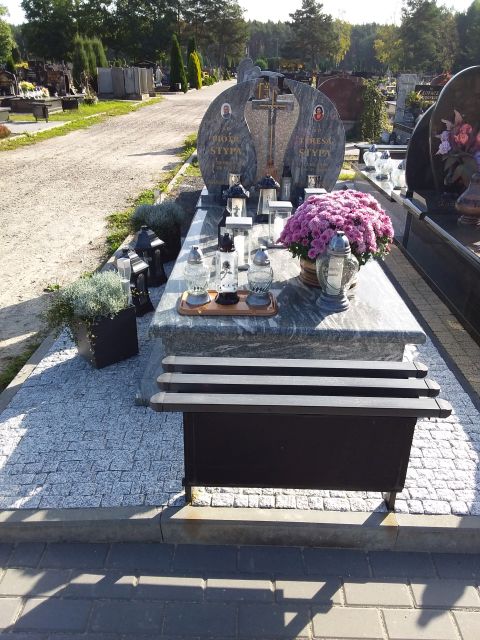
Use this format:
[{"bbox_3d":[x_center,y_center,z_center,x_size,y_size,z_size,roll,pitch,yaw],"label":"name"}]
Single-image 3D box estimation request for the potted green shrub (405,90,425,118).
[{"bbox_3d":[3.408,-4.205,10.117,0.370,0.500,0.370,1,25,1],"label":"potted green shrub"}]

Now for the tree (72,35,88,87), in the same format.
[{"bbox_3d":[-9.300,-14.780,30.207,0.920,3.300,0.920,2,25,0],"label":"tree"}]

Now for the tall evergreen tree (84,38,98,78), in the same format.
[{"bbox_3d":[-8.545,-14.697,30.137,0.859,2.959,0.859,1,25,1],"label":"tall evergreen tree"}]

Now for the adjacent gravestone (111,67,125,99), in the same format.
[{"bbox_3d":[-5.950,-11.631,25.491,0.667,1.434,0.253,1,25,1],"label":"adjacent gravestone"}]

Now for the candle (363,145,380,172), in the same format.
[{"bbox_3d":[1.491,-1.828,5.836,0.175,0.268,0.175,2,25,0],"label":"candle"}]

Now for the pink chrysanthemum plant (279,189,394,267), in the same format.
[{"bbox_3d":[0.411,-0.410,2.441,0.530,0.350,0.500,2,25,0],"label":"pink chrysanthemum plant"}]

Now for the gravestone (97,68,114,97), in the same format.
[{"bbox_3d":[-7.270,-12.665,27.856,0.870,1.500,0.200,2,25,0],"label":"gravestone"}]

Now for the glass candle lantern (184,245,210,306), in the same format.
[{"bbox_3d":[-0.189,-0.207,2.306,0.121,0.253,0.121,1,25,1],"label":"glass candle lantern"}]

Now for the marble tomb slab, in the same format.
[{"bbox_3d":[0.218,-0.365,3.379,1.262,0.343,2.707,1,25,1],"label":"marble tomb slab"}]

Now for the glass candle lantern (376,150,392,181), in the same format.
[{"bbox_3d":[1.438,-1.551,5.158,0.155,0.260,0.155,1,25,1],"label":"glass candle lantern"}]

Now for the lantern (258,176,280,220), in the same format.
[{"bbox_3d":[0.208,-0.873,3.686,0.167,0.309,0.167,1,25,1],"label":"lantern"}]

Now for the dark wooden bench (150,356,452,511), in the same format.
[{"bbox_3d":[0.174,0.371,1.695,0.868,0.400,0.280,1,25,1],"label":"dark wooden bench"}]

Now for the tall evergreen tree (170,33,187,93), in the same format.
[{"bbox_3d":[-4.961,-20.520,41.281,1.300,4.300,1.300,1,25,1],"label":"tall evergreen tree"}]

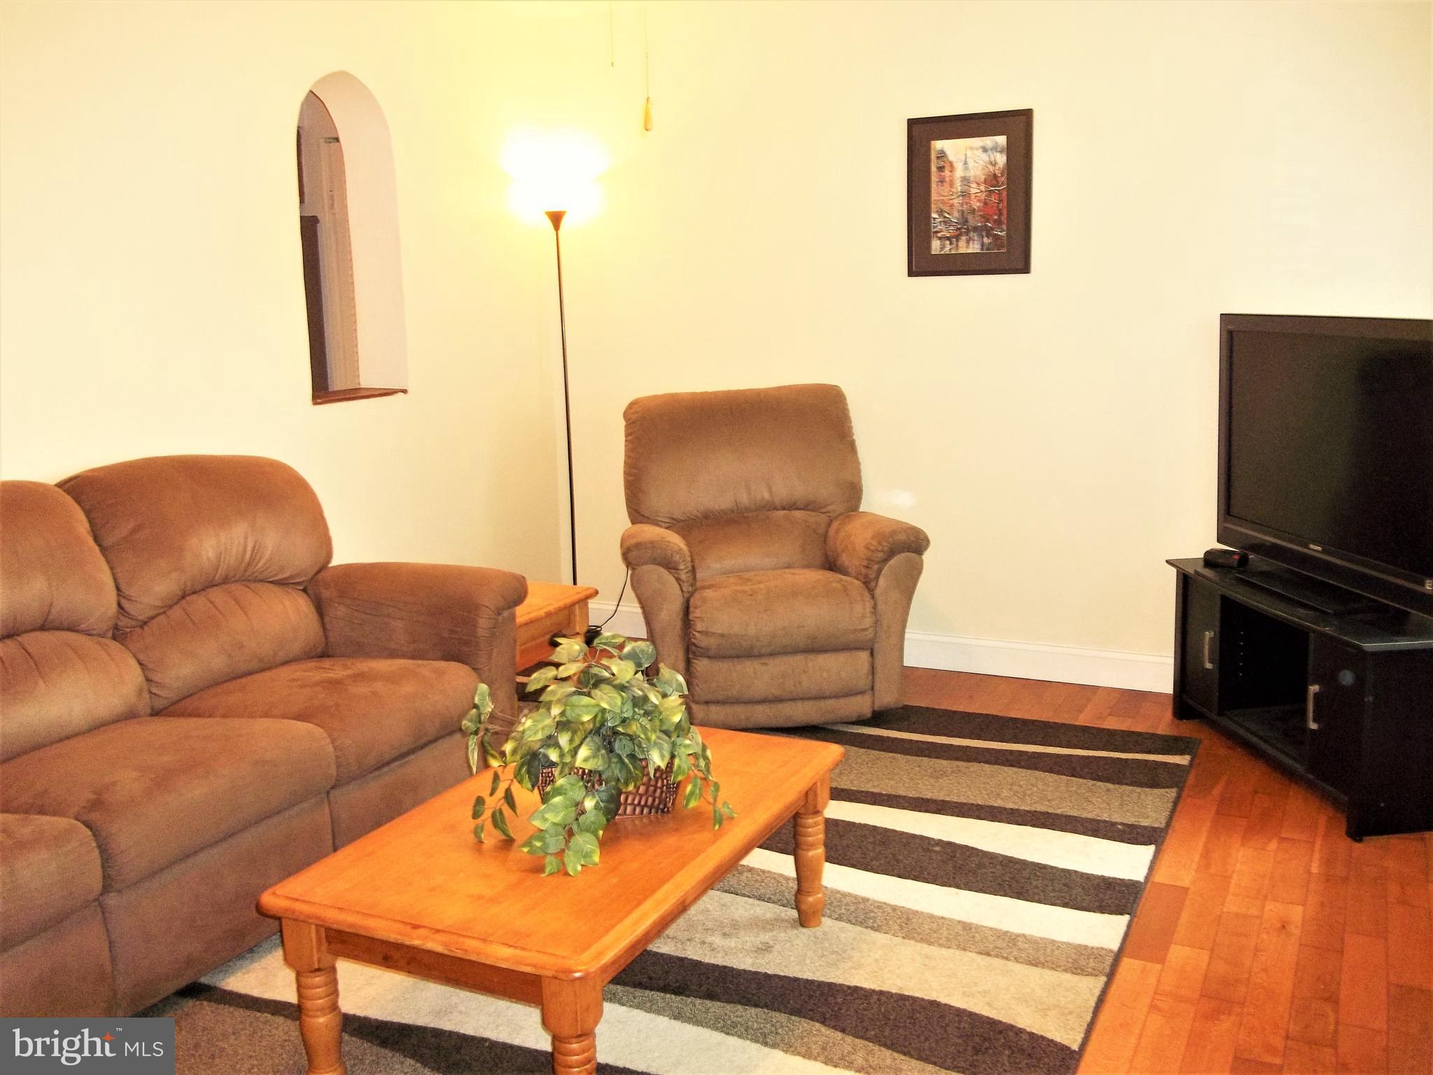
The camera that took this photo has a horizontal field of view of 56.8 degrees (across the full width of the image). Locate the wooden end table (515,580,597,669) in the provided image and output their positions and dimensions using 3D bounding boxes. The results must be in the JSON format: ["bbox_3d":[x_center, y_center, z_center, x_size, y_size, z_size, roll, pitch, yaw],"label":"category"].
[{"bbox_3d":[-0.753,0.428,4.093,0.600,0.470,0.560,3,11,26],"label":"wooden end table"}]

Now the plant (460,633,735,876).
[{"bbox_3d":[-0.215,0.366,2.490,0.480,0.310,0.460,-2,10,0],"label":"plant"}]

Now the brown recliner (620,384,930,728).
[{"bbox_3d":[0.146,0.045,4.507,0.960,1.030,0.880,-3,10,-8],"label":"brown recliner"}]

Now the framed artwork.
[{"bbox_3d":[0.857,-1.162,4.505,0.428,0.532,0.025,3,11,26],"label":"framed artwork"}]

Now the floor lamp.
[{"bbox_3d":[-0.590,-0.454,5.239,0.240,1.800,0.240,3,11,26],"label":"floor lamp"}]

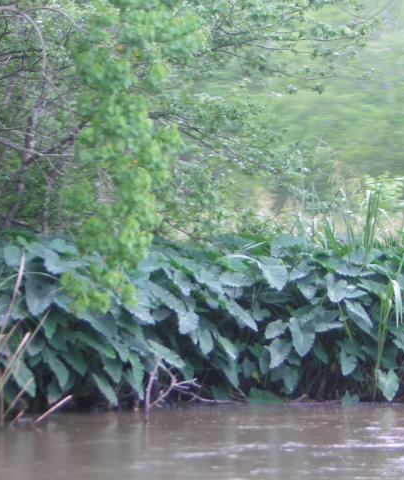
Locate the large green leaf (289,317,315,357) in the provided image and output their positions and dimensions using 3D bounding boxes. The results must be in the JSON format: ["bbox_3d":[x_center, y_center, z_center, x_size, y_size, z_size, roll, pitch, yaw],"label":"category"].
[{"bbox_3d":[0.772,0.749,15.500,0.186,0.353,0.070,-4,-28,0],"label":"large green leaf"}]

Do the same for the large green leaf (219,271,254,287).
[{"bbox_3d":[0.300,0.326,16.900,0.288,0.135,0.170,0,0,0],"label":"large green leaf"}]

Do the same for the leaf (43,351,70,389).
[{"bbox_3d":[-1.107,1.000,15.300,0.163,0.360,0.070,-1,-33,-40],"label":"leaf"}]

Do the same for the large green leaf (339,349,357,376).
[{"bbox_3d":[1.137,0.957,15.600,0.133,0.233,0.050,-2,-25,0],"label":"large green leaf"}]

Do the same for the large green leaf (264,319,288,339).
[{"bbox_3d":[0.616,0.731,16.500,0.198,0.165,0.120,0,0,6],"label":"large green leaf"}]

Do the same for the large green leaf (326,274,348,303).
[{"bbox_3d":[1.072,0.384,15.800,0.166,0.256,0.060,2,-30,0],"label":"large green leaf"}]

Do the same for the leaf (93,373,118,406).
[{"bbox_3d":[-0.735,1.138,15.200,0.118,0.345,0.060,-7,-36,-44],"label":"leaf"}]

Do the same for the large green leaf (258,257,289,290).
[{"bbox_3d":[0.602,0.282,16.800,0.252,0.286,0.150,0,0,-6],"label":"large green leaf"}]

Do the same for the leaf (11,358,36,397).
[{"bbox_3d":[-1.412,1.088,15.800,0.206,0.301,0.140,0,0,-14],"label":"leaf"}]

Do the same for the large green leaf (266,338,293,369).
[{"bbox_3d":[0.637,0.932,16.400,0.214,0.246,0.130,0,0,6],"label":"large green leaf"}]

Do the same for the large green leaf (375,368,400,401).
[{"bbox_3d":[1.431,1.114,15.400,0.177,0.274,0.060,-7,-25,0],"label":"large green leaf"}]

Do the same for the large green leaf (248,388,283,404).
[{"bbox_3d":[0.490,1.207,15.400,0.262,0.161,0.070,0,-40,0],"label":"large green leaf"}]

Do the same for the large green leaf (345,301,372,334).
[{"bbox_3d":[1.293,0.632,16.500,0.231,0.264,0.150,0,0,-14],"label":"large green leaf"}]

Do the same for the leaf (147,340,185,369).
[{"bbox_3d":[-0.296,0.929,16.200,0.308,0.227,0.160,0,0,-14],"label":"leaf"}]

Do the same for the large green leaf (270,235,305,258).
[{"bbox_3d":[0.754,0.057,17.600,0.300,0.212,0.180,0,0,0],"label":"large green leaf"}]

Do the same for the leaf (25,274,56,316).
[{"bbox_3d":[-1.262,0.434,15.600,0.242,0.392,0.080,8,-30,0],"label":"leaf"}]

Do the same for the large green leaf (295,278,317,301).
[{"bbox_3d":[0.819,0.392,15.800,0.158,0.211,0.060,-18,-30,0],"label":"large green leaf"}]

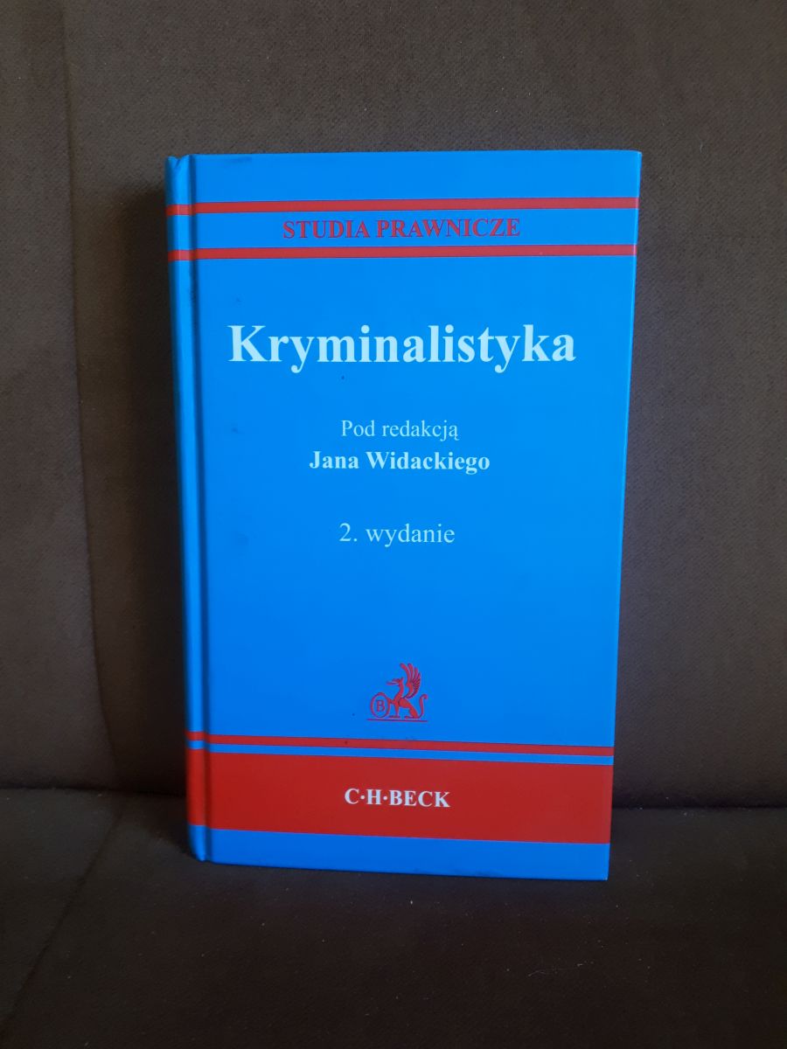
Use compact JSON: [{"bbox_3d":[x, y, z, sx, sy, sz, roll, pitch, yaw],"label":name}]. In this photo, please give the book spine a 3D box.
[{"bbox_3d":[-0.065,0.000,0.274,0.012,0.225,0.032,1,8,4],"label":"book spine"}]

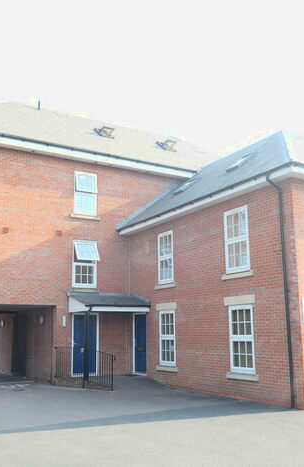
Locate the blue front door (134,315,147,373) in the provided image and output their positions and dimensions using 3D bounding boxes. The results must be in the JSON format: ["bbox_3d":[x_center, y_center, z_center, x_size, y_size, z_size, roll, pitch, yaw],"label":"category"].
[{"bbox_3d":[-0.381,3.839,16.315,0.080,2.020,0.920,6,-12,-31],"label":"blue front door"}]

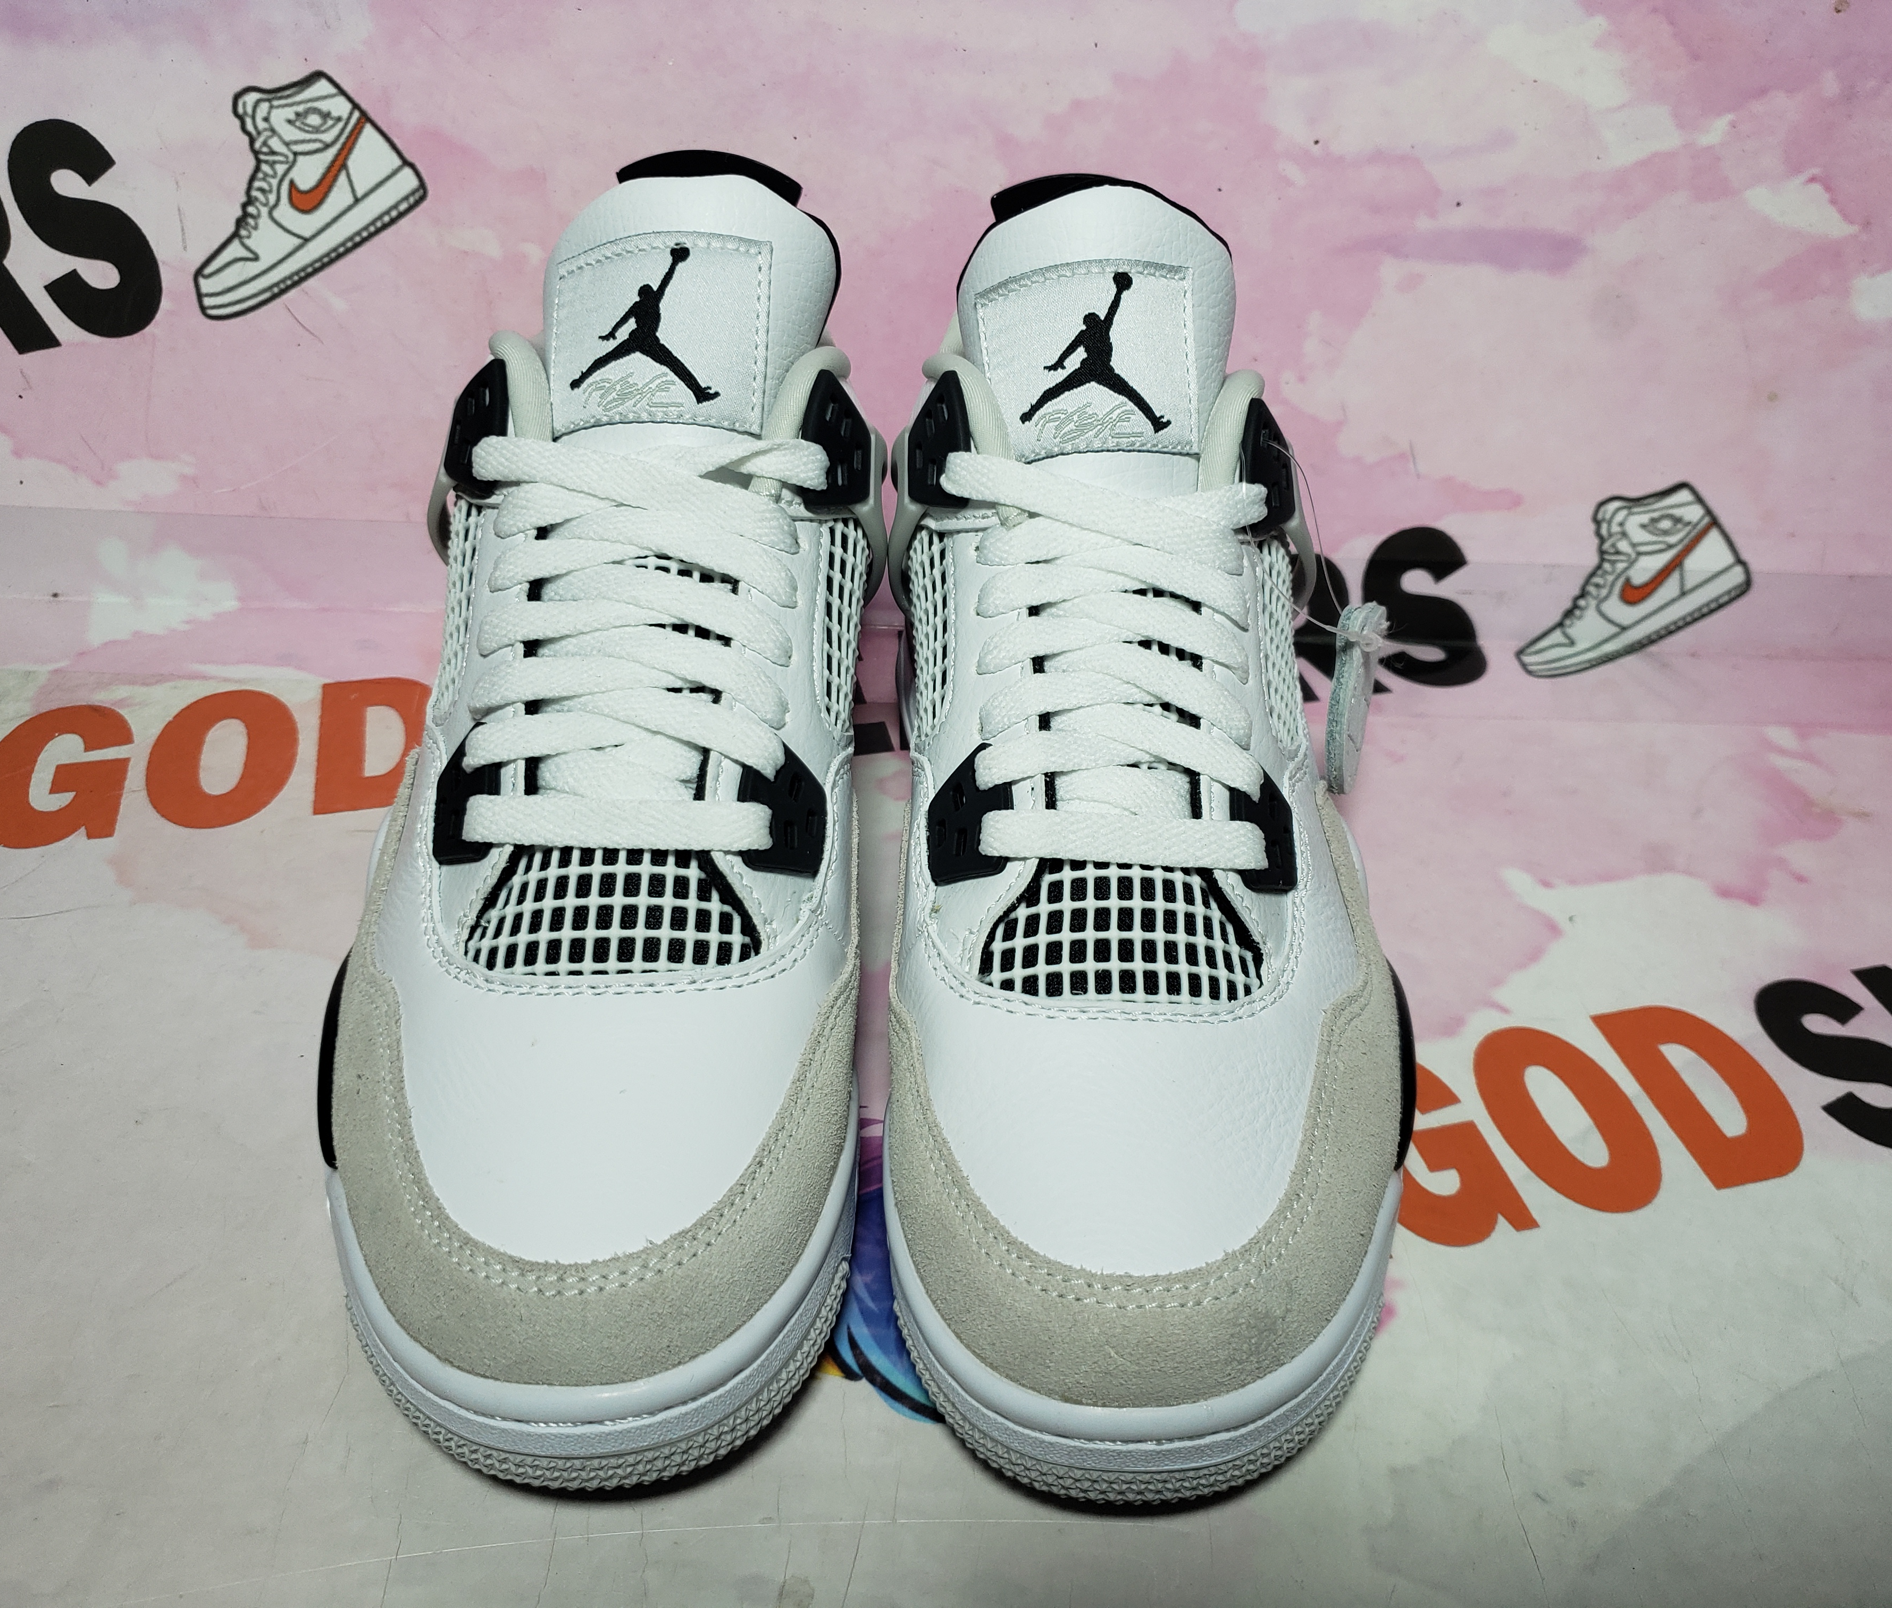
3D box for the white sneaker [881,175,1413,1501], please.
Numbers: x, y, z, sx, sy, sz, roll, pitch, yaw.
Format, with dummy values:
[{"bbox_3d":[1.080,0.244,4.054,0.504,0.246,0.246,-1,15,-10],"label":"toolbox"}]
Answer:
[{"bbox_3d":[0.042,-0.027,0.336,0.105,0.160,0.290,3,41,-5],"label":"white sneaker"}]

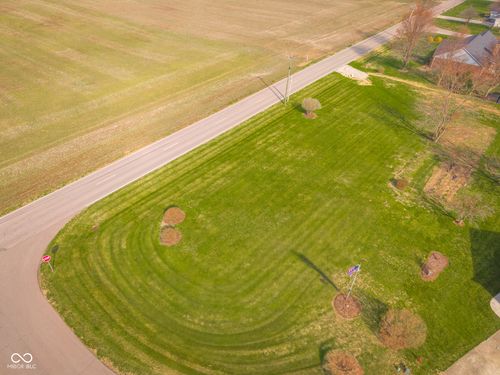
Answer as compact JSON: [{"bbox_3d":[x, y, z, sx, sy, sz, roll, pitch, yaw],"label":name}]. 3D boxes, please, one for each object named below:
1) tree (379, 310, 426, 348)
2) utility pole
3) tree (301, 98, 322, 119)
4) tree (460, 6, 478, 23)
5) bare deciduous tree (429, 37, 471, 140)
[{"bbox_3d":[13.700,13.000,31.800,4.200,3.200,4.200,2,38,0],"label":"tree"},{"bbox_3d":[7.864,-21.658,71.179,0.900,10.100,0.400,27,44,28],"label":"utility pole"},{"bbox_3d":[12.051,-15.866,68.965,4.100,3.900,4.100,2,38,0],"label":"tree"},{"bbox_3d":[87.807,-68.290,137.550,7.000,6.200,7.000,2,38,0],"label":"tree"},{"bbox_3d":[34.000,-14.800,58.400,6.200,16.300,6.200,2,38,0],"label":"bare deciduous tree"}]

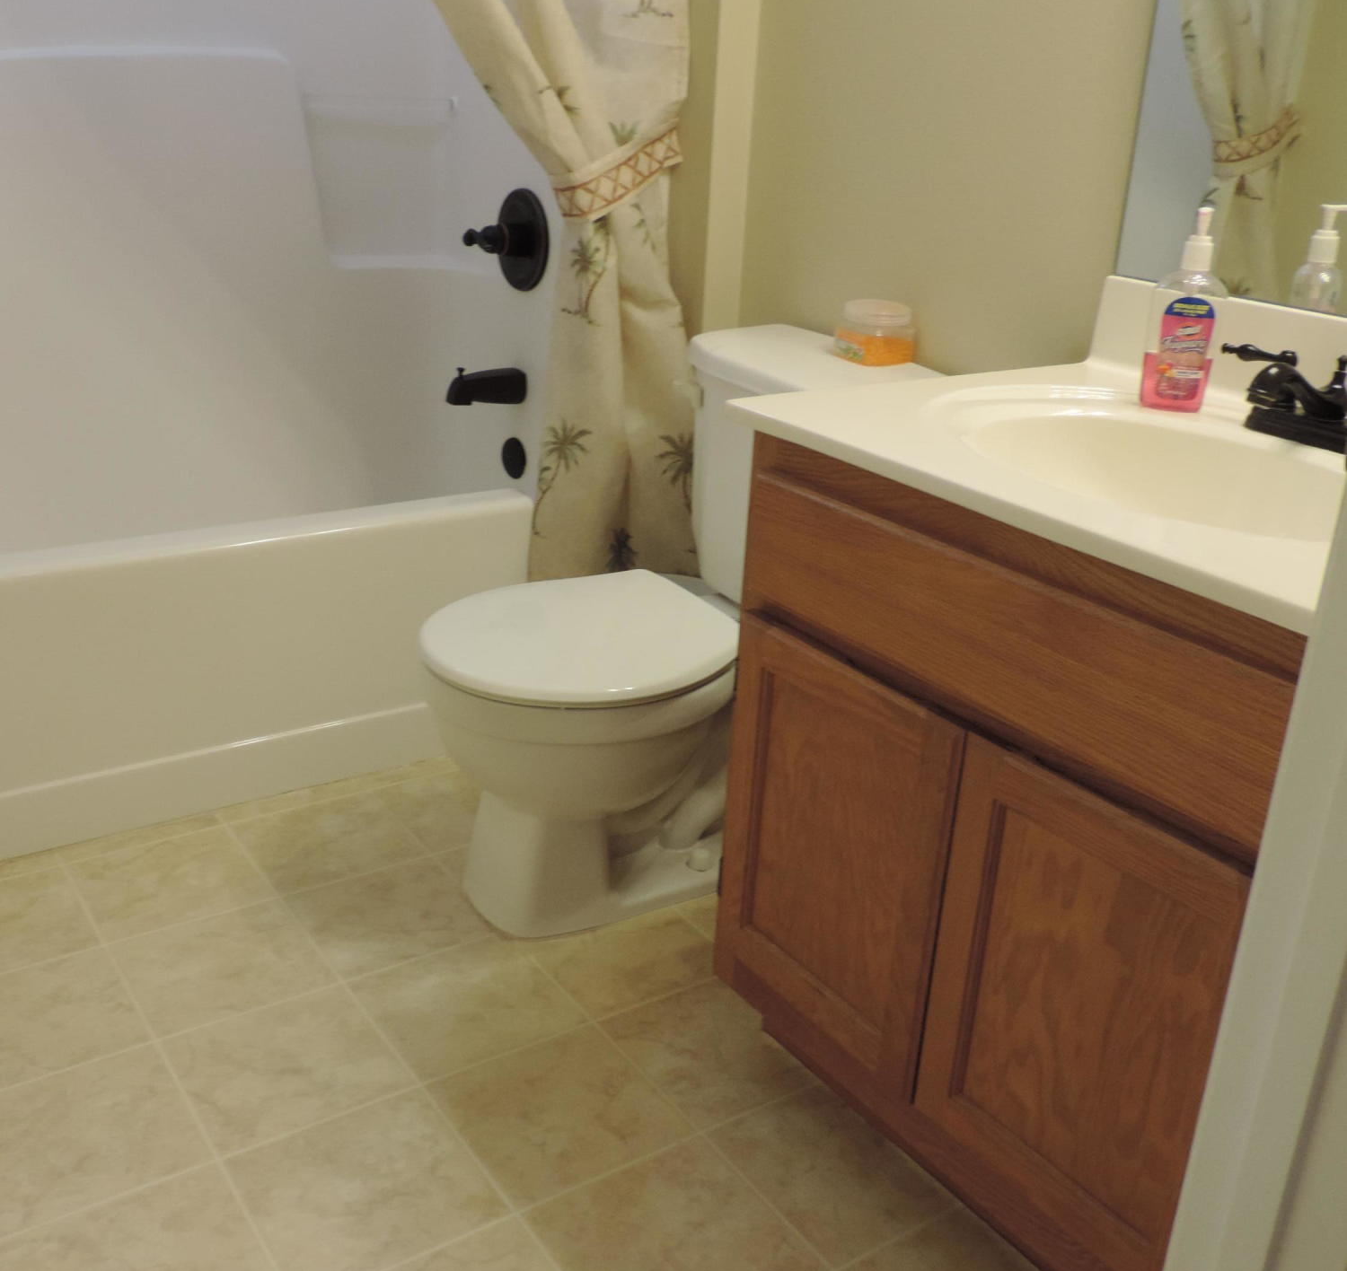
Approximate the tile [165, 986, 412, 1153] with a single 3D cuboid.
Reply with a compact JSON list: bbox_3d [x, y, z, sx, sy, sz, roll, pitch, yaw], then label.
[{"bbox_3d":[-0.451,0.502,1.691,0.223,0.009,0.223,-12,26,-32],"label":"tile"}]

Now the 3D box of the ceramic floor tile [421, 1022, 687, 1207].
[{"bbox_3d":[-0.128,0.536,1.631,0.221,0.010,0.221,-12,26,-32],"label":"ceramic floor tile"}]

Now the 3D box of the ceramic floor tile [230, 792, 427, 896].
[{"bbox_3d":[-0.512,0.308,2.152,0.221,0.010,0.221,-12,26,-32],"label":"ceramic floor tile"}]

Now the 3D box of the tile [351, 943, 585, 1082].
[{"bbox_3d":[-0.260,0.461,1.814,0.223,0.009,0.223,-12,26,-32],"label":"tile"}]

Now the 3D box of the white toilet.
[{"bbox_3d":[-0.012,-0.006,2.014,0.684,0.731,0.430,-12,26,-32],"label":"white toilet"}]

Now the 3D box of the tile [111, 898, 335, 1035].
[{"bbox_3d":[-0.580,0.425,1.867,0.223,0.009,0.223,-12,26,-32],"label":"tile"}]

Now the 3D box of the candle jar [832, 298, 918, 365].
[{"bbox_3d":[0.277,-0.413,1.984,0.088,0.070,0.088,-12,26,-32],"label":"candle jar"}]

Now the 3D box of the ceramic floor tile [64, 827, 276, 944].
[{"bbox_3d":[-0.702,0.347,2.029,0.221,0.010,0.221,-12,26,-32],"label":"ceramic floor tile"}]

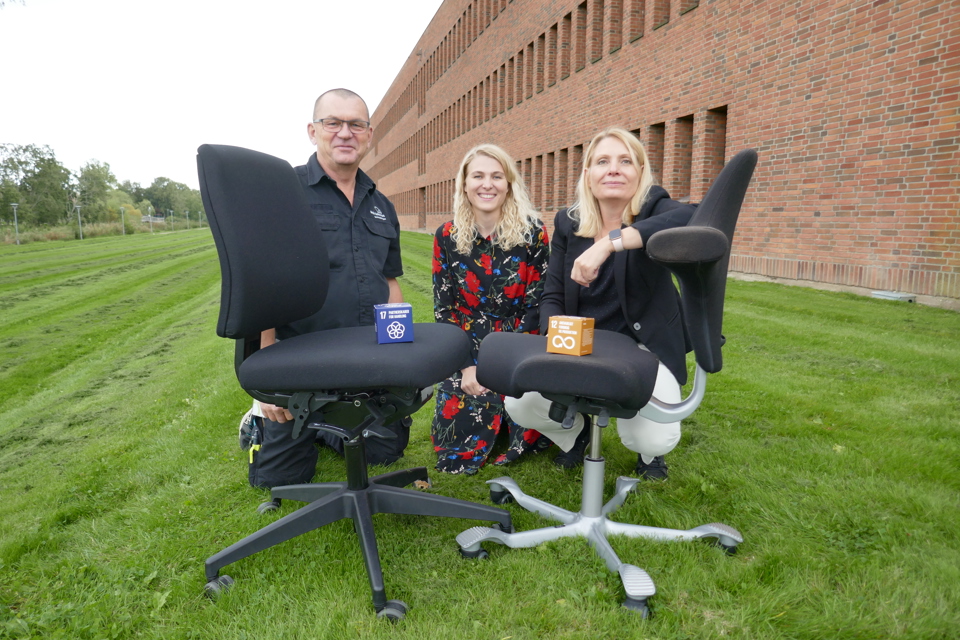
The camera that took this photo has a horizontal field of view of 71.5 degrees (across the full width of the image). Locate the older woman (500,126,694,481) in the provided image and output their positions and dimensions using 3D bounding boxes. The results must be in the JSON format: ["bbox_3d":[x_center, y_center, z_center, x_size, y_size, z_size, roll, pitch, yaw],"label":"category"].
[{"bbox_3d":[0.400,-0.061,2.145,0.620,1.120,0.660,1,9,9],"label":"older woman"}]

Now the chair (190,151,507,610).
[{"bbox_3d":[-0.293,0.100,1.588,0.710,0.970,0.690,2,9,14],"label":"chair"}]

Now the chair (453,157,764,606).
[{"bbox_3d":[0.285,0.102,1.553,0.710,0.975,0.670,0,9,-3],"label":"chair"}]

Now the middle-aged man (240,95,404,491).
[{"bbox_3d":[-0.520,-0.130,2.236,0.550,1.230,0.580,-4,10,-25],"label":"middle-aged man"}]

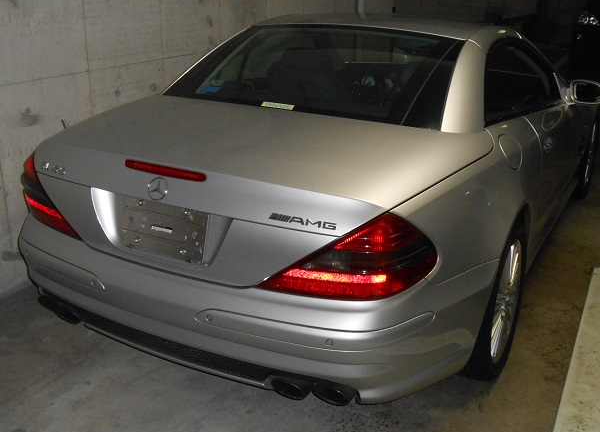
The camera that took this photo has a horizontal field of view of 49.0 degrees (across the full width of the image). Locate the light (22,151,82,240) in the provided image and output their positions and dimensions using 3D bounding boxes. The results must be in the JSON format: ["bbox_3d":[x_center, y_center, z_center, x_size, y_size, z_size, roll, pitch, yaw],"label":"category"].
[{"bbox_3d":[-0.862,-0.100,2.348,0.460,0.260,0.250,11,23,27],"label":"light"}]

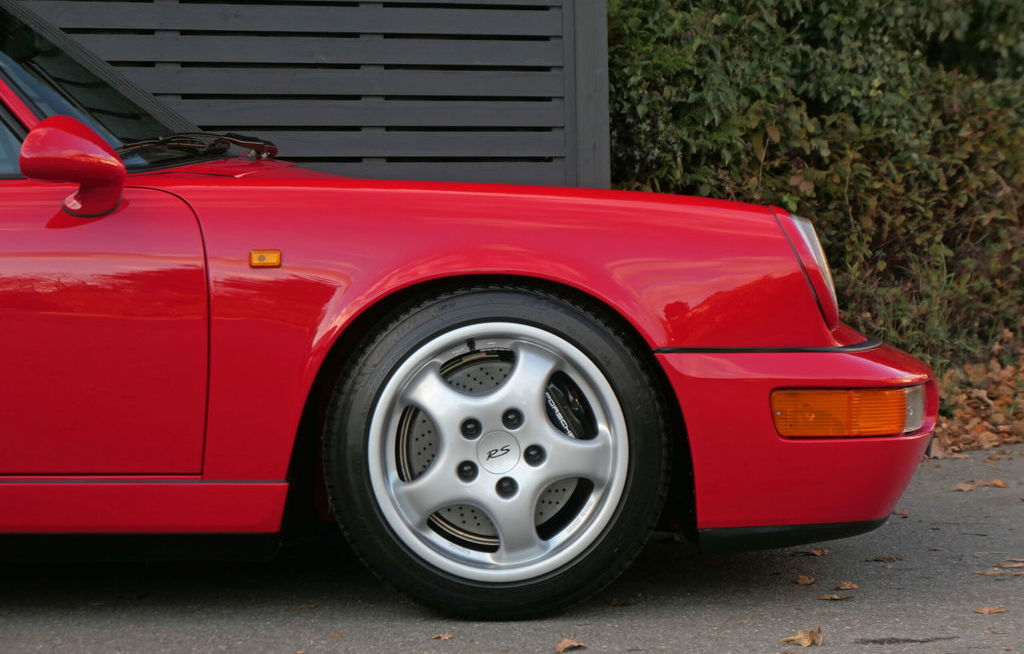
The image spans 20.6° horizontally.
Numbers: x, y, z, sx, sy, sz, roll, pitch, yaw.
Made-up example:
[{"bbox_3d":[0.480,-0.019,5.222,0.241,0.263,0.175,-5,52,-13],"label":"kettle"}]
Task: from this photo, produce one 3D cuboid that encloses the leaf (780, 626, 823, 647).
[{"bbox_3d":[0.488,0.522,4.750,0.070,0.029,0.050,-1,1,0],"label":"leaf"}]

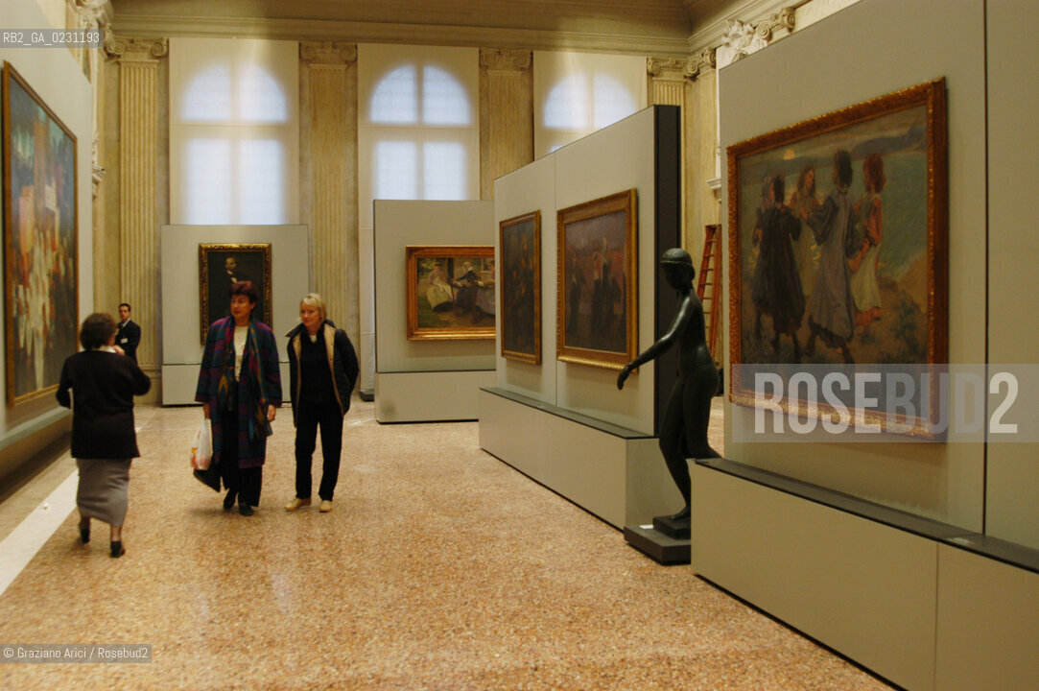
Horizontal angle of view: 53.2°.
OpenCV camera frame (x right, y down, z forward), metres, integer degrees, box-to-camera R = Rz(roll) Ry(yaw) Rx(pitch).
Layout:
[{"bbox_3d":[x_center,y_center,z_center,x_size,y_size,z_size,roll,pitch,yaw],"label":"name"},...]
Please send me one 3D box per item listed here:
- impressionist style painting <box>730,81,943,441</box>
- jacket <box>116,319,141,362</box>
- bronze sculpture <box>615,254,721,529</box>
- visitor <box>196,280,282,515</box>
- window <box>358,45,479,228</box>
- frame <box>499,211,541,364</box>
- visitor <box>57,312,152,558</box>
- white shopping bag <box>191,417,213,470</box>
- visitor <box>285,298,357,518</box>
[{"bbox_3d":[1.450,-0.365,5.027,0.070,1.460,1.740,-1,2,-16],"label":"impressionist style painting"},{"bbox_3d":[-5.164,0.014,13.714,0.470,0.750,0.280,1,2,25],"label":"jacket"},{"bbox_3d":[1.031,0.251,6.760,0.740,1.765,0.450,-1,2,-10],"label":"bronze sculpture"},{"bbox_3d":[-2.174,0.393,8.055,0.600,1.787,0.450,-1,2,-15],"label":"visitor"},{"bbox_3d":[-1.677,-3.455,17.335,2.025,3.039,0.200,-1,2,-12],"label":"window"},{"bbox_3d":[0.015,-0.591,10.847,0.070,1.492,1.507,-1,2,-15],"label":"frame"},{"bbox_3d":[-2.736,0.556,6.836,0.560,1.560,0.450,-1,2,-12],"label":"visitor"},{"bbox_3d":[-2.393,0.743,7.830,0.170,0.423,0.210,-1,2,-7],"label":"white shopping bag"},{"bbox_3d":[-1.513,0.432,7.974,0.530,1.651,0.370,0,2,9],"label":"visitor"}]

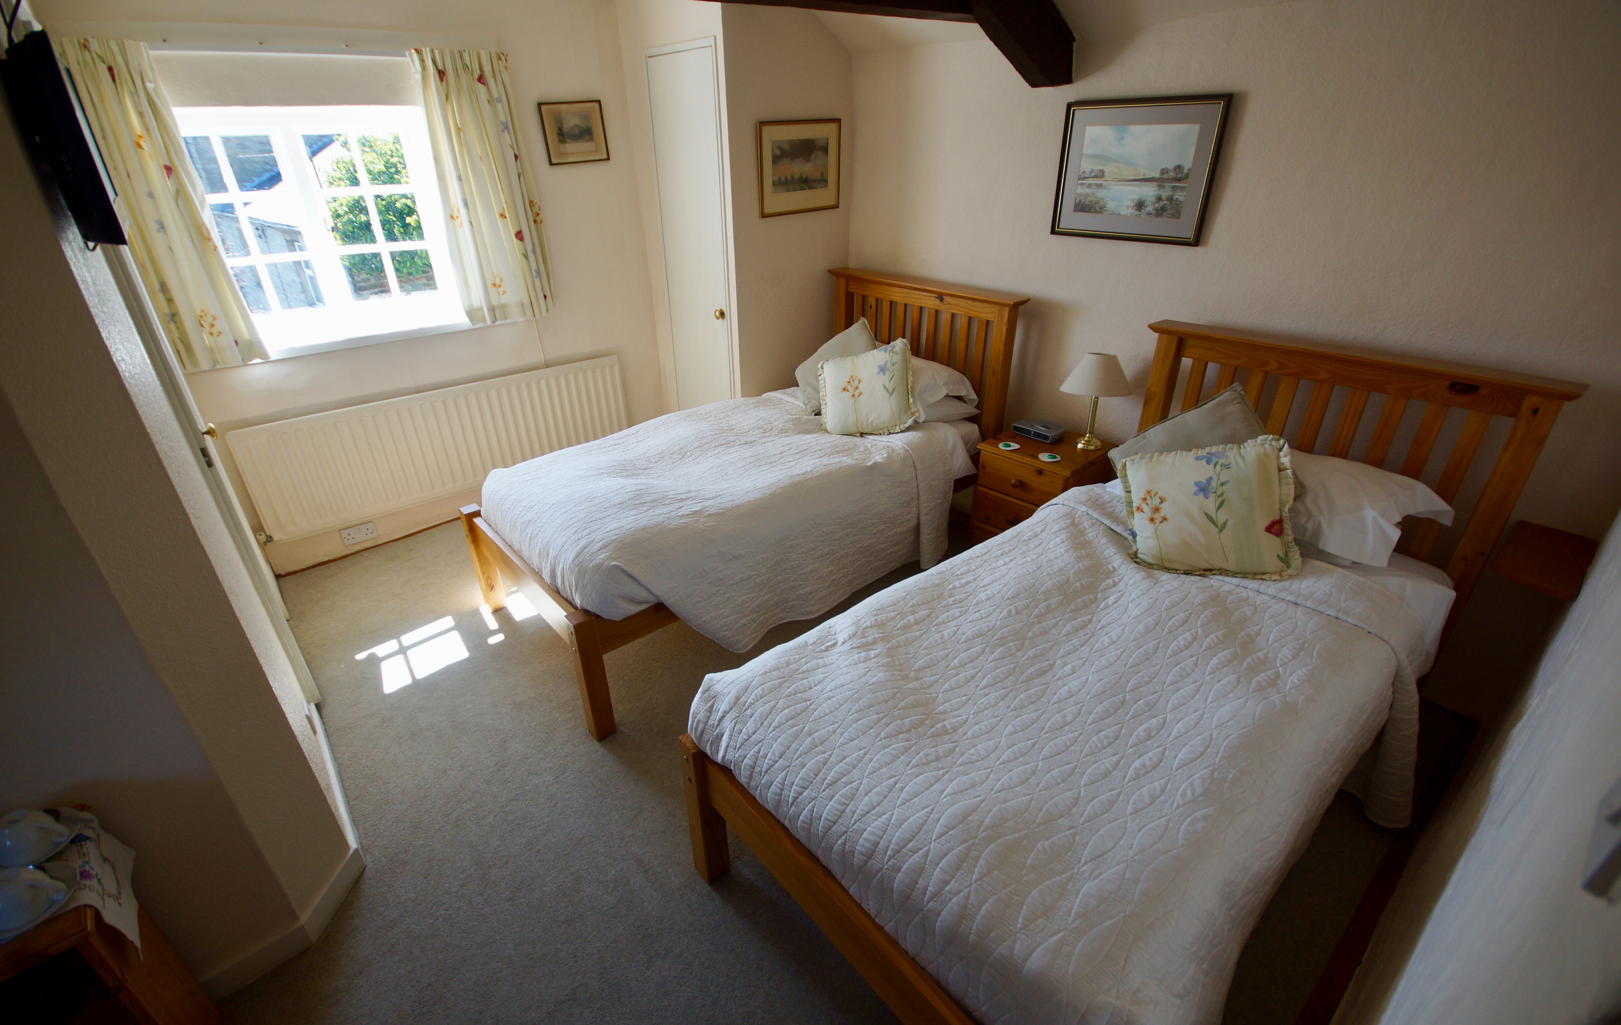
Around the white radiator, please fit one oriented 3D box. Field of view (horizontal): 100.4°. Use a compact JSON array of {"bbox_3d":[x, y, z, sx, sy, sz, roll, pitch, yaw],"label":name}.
[{"bbox_3d":[-1.629,-0.337,3.184,1.621,0.510,0.086,-22,35,-35],"label":"white radiator"}]

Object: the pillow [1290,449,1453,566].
[{"bbox_3d":[1.422,-0.099,2.061,0.450,0.175,0.720,-21,34,-34],"label":"pillow"}]

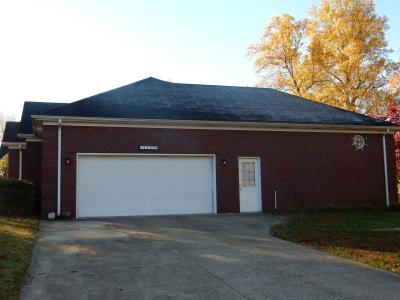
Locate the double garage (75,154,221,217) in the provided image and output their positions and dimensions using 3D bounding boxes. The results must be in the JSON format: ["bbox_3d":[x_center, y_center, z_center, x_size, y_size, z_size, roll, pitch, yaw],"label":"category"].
[{"bbox_3d":[-1.771,1.231,17.502,5.000,2.170,0.150,1,-6,-18],"label":"double garage"}]

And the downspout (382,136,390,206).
[{"bbox_3d":[7.732,0.839,20.602,0.100,2.990,0.100,1,-6,-18],"label":"downspout"}]

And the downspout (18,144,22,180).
[{"bbox_3d":[-8.439,1.348,23.383,0.100,3.200,0.100,1,-6,-18],"label":"downspout"}]

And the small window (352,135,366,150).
[{"bbox_3d":[6.524,-0.312,20.377,0.610,0.630,0.100,1,-6,-18],"label":"small window"}]

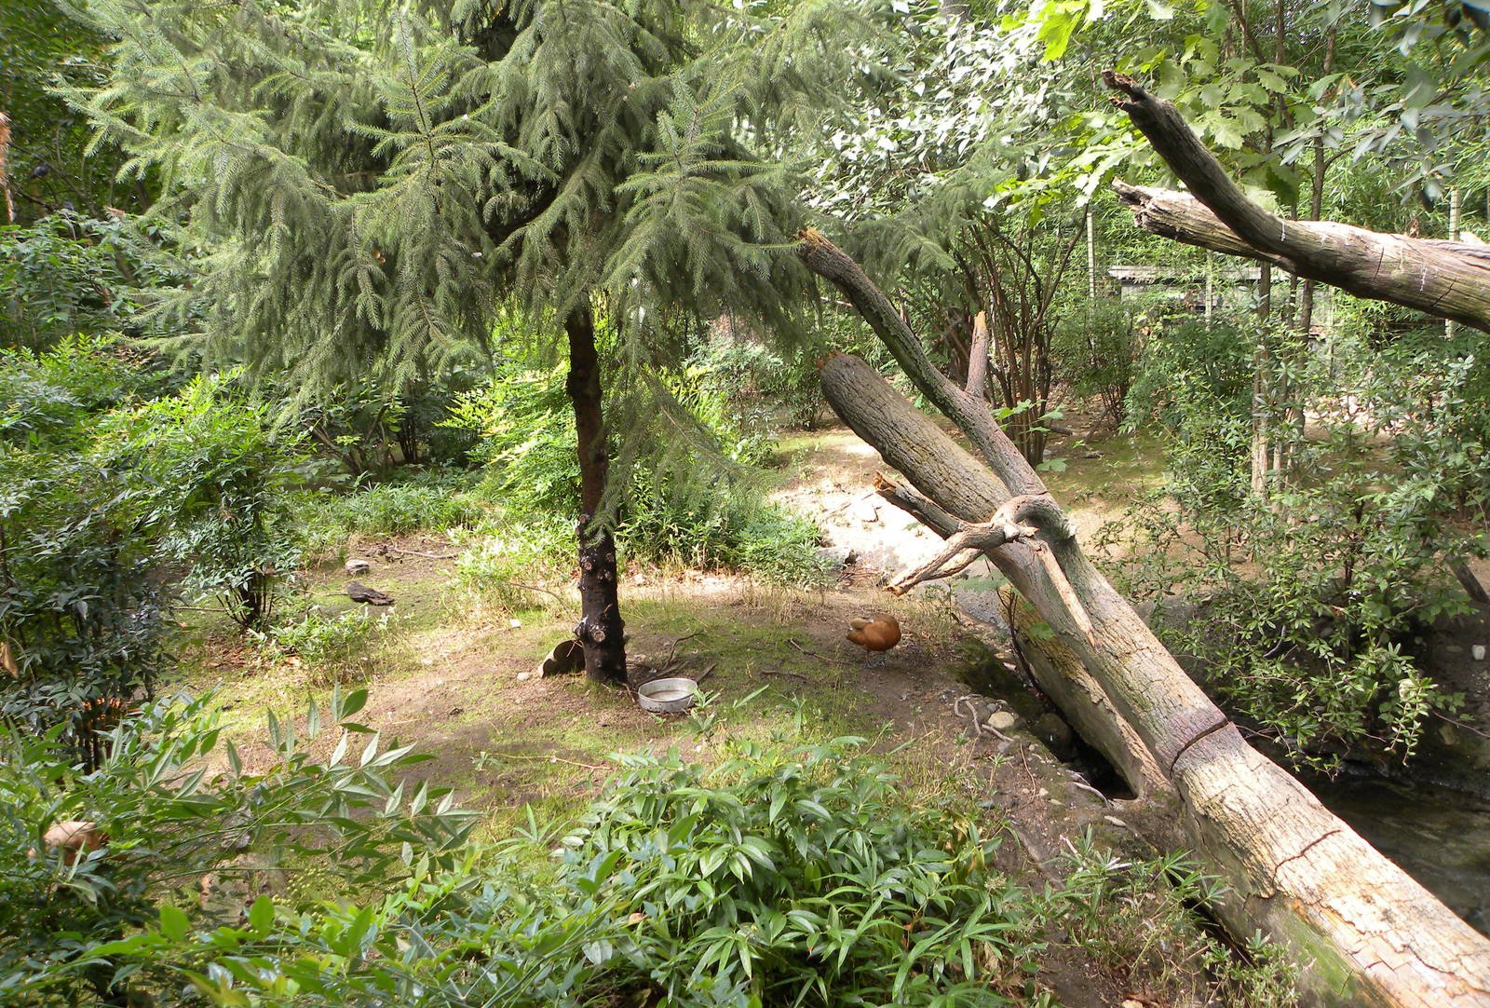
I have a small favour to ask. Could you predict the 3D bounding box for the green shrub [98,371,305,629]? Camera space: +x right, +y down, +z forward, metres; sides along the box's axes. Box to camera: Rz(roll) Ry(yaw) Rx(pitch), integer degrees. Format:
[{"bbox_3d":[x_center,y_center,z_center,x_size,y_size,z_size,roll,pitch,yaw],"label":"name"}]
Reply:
[{"bbox_3d":[-3.857,-0.062,8.000,1.400,1.750,1.250,-3,12,0],"label":"green shrub"}]

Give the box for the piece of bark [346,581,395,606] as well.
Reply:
[{"bbox_3d":[-3.069,0.724,9.160,0.410,0.090,0.200,6,15,32],"label":"piece of bark"}]

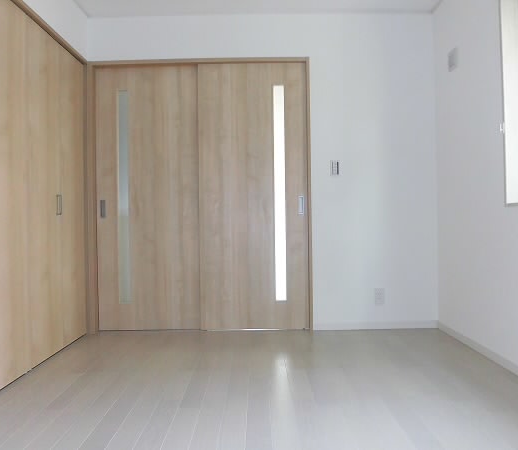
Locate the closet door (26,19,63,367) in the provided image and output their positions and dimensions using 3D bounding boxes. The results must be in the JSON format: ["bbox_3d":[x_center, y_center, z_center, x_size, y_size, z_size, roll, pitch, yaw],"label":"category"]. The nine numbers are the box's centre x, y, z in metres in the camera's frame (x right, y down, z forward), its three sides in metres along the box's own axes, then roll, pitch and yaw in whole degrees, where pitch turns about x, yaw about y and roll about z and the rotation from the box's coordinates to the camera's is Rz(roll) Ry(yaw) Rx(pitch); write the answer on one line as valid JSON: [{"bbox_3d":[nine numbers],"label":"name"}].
[{"bbox_3d":[-1.297,-0.190,2.505,0.035,1.990,0.390,-1,0,0],"label":"closet door"}]

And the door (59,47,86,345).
[{"bbox_3d":[-1.297,-0.186,2.892,0.035,1.990,0.385,-1,0,0],"label":"door"}]

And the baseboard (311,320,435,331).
[{"bbox_3d":[0.884,0.756,3.139,0.949,0.066,0.013,-1,0,0],"label":"baseboard"}]

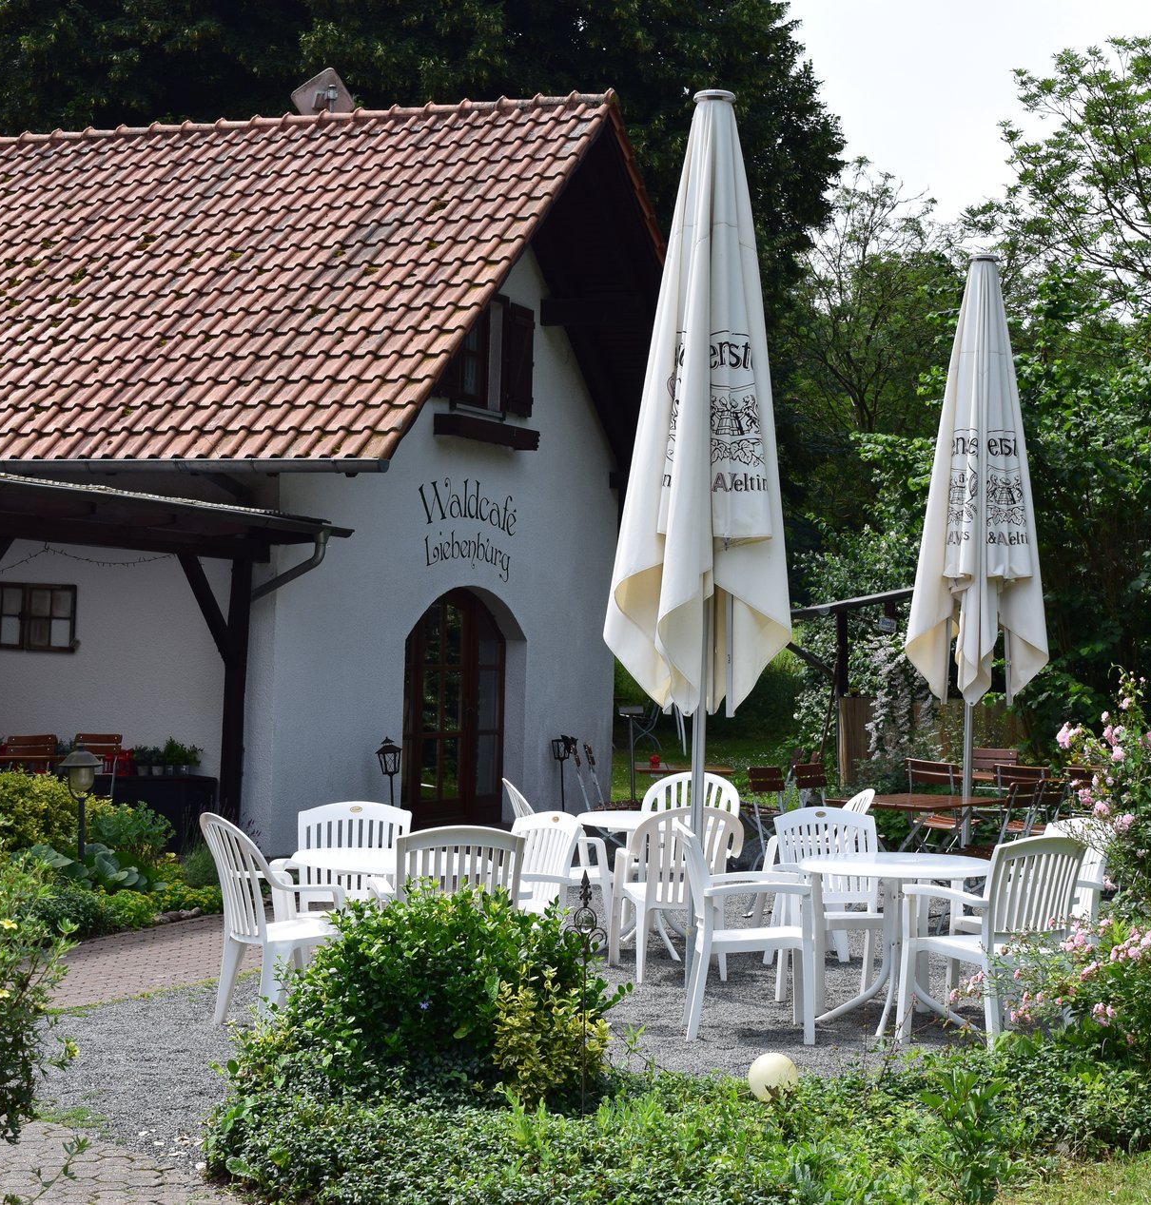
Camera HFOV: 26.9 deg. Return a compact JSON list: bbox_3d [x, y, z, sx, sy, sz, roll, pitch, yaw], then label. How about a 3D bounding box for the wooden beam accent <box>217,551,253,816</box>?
[{"bbox_3d":[-2.525,0.780,17.983,0.120,2.224,0.120,2,0,26],"label":"wooden beam accent"}]

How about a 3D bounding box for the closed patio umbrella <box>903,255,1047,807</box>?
[{"bbox_3d":[2.649,-0.148,16.000,0.950,4.304,0.950,2,-1,0],"label":"closed patio umbrella"}]

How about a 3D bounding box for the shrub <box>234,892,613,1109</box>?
[{"bbox_3d":[-0.514,1.418,8.650,1.330,0.797,1.100,2,-1,0],"label":"shrub"}]

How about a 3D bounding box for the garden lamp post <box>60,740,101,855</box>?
[{"bbox_3d":[-3.069,1.353,14.900,0.270,0.988,0.270,2,-1,0],"label":"garden lamp post"}]

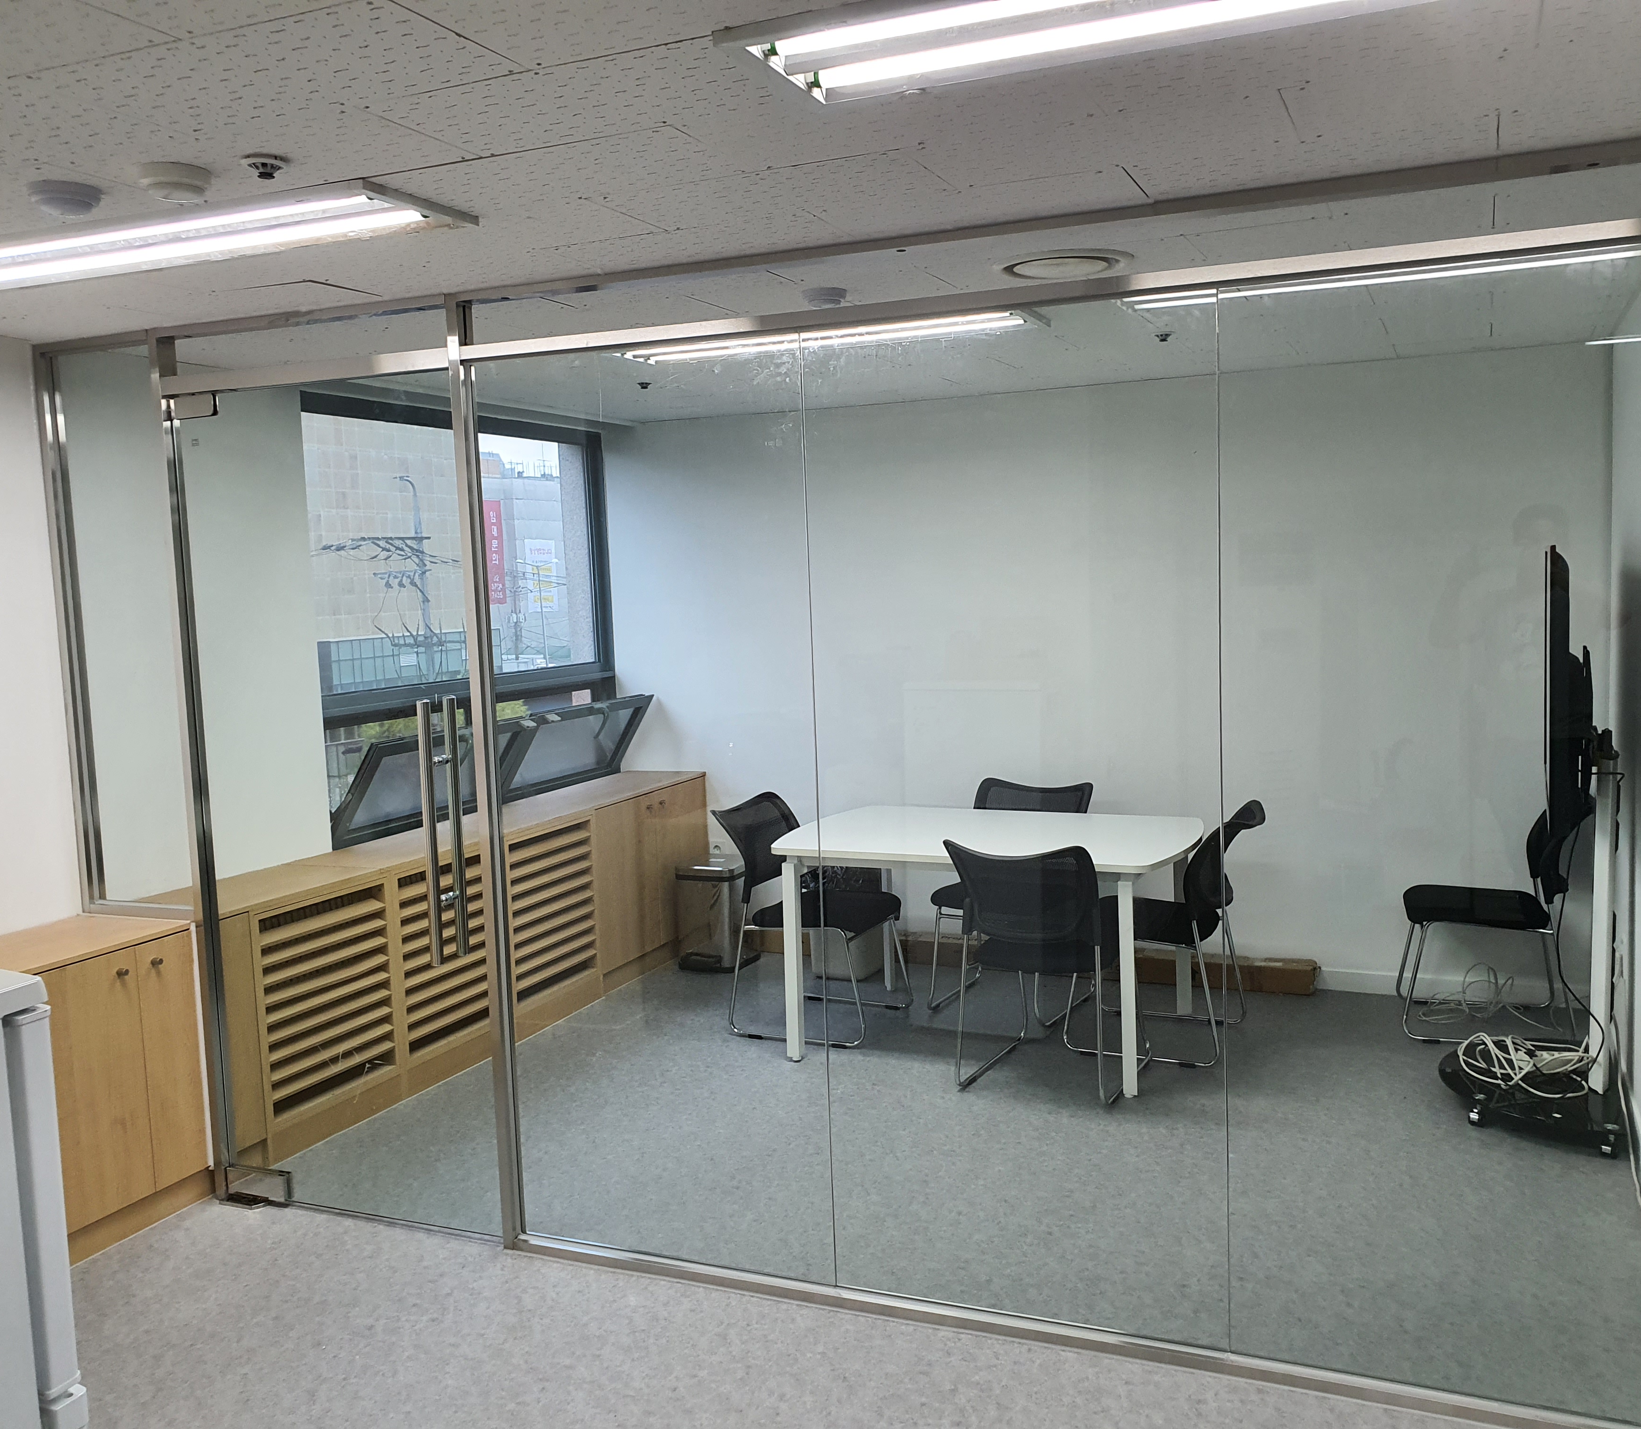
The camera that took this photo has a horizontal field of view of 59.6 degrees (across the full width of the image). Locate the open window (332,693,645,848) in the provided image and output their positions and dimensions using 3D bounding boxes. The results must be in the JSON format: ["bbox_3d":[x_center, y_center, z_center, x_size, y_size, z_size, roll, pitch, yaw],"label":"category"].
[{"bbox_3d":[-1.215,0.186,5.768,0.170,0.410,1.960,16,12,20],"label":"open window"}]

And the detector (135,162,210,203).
[{"bbox_3d":[-1.066,-0.875,2.373,0.112,0.046,0.112,0,6,23],"label":"detector"}]

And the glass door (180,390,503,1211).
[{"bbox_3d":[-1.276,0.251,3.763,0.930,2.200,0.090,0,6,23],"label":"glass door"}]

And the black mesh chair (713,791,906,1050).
[{"bbox_3d":[-0.032,0.746,5.413,0.580,0.835,0.530,0,6,23],"label":"black mesh chair"}]

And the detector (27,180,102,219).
[{"bbox_3d":[-1.287,-0.873,2.441,0.112,0.046,0.112,0,6,23],"label":"detector"}]

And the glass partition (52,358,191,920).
[{"bbox_3d":[-1.944,-0.228,3.988,0.370,1.550,0.050,0,6,23],"label":"glass partition"}]

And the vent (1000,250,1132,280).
[{"bbox_3d":[0.575,-1.042,3.358,0.320,0.035,0.320,0,6,23],"label":"vent"}]

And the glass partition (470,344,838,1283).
[{"bbox_3d":[-0.407,0.239,3.405,0.880,2.170,0.050,0,6,23],"label":"glass partition"}]

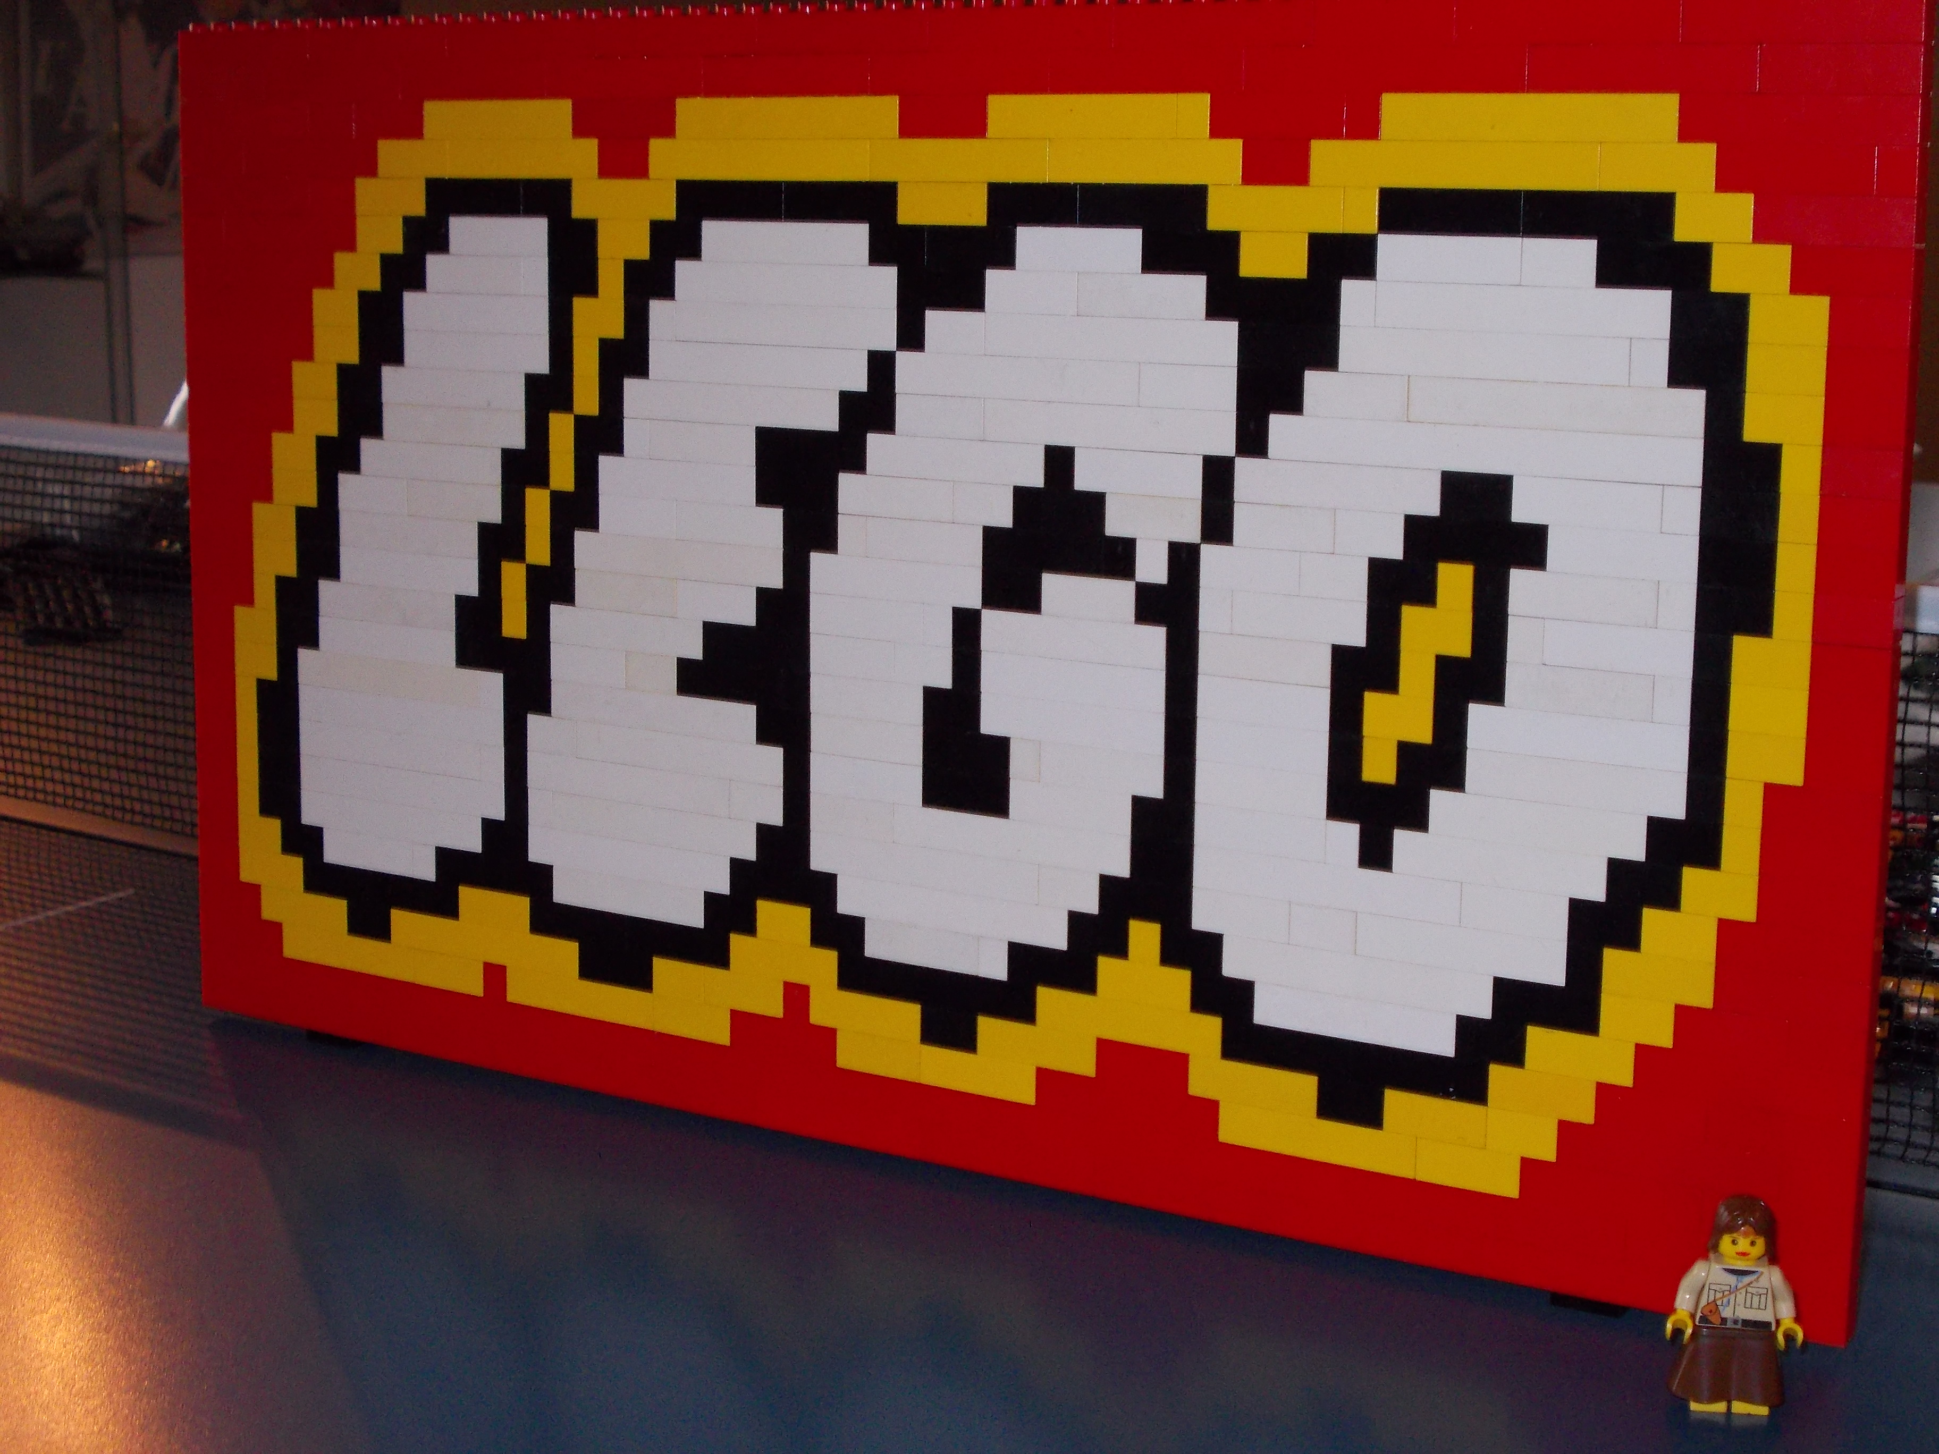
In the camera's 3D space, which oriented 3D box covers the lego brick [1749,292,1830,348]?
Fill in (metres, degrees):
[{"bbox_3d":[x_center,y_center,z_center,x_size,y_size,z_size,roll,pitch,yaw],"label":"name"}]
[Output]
[{"bbox_3d":[0.160,-0.079,0.553,0.016,0.010,0.008,7,12,31],"label":"lego brick"}]

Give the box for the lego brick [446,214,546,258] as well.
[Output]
[{"bbox_3d":[-0.116,-0.124,0.720,0.032,0.010,0.008,7,12,31],"label":"lego brick"}]

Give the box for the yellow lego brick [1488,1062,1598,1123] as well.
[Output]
[{"bbox_3d":[0.122,0.077,0.603,0.024,0.010,0.008,7,12,31],"label":"yellow lego brick"}]

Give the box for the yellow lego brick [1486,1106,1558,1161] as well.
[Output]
[{"bbox_3d":[0.119,0.086,0.607,0.016,0.010,0.008,7,12,31],"label":"yellow lego brick"}]

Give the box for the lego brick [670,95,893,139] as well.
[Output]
[{"bbox_3d":[-0.041,-0.143,0.670,0.064,0.010,0.008,7,13,31],"label":"lego brick"}]

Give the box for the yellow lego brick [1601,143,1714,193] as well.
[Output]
[{"bbox_3d":[0.137,-0.110,0.562,0.024,0.010,0.008,7,12,31],"label":"yellow lego brick"}]

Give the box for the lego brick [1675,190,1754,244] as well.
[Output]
[{"bbox_3d":[0.147,-0.100,0.559,0.016,0.010,0.008,7,12,31],"label":"lego brick"}]

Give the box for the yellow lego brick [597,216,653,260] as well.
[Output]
[{"bbox_3d":[-0.082,-0.119,0.699,0.016,0.010,0.008,7,12,31],"label":"yellow lego brick"}]

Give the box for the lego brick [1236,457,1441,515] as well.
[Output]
[{"bbox_3d":[0.080,-0.052,0.609,0.048,0.010,0.008,7,12,31],"label":"lego brick"}]

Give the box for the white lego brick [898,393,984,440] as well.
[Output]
[{"bbox_3d":[-0.005,-0.072,0.659,0.024,0.010,0.008,7,12,31],"label":"white lego brick"}]

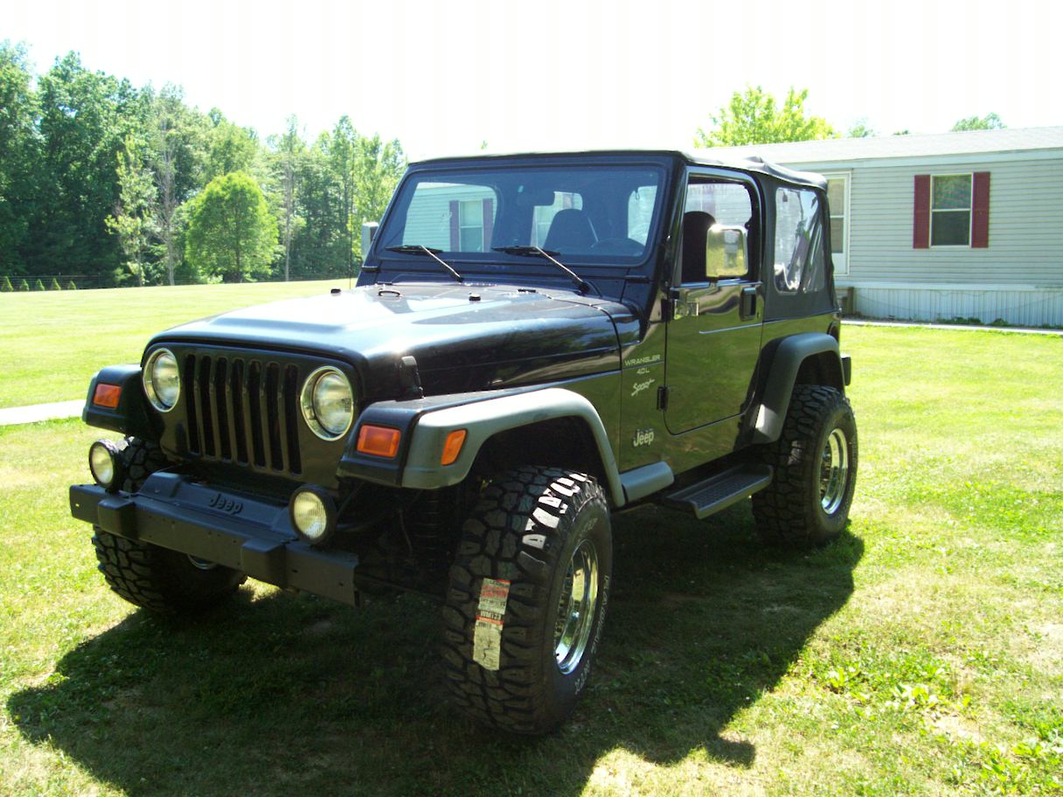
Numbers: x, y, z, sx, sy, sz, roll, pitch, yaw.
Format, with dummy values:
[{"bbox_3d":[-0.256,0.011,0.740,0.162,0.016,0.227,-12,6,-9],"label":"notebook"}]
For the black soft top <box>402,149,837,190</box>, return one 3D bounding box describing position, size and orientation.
[{"bbox_3d":[0.459,-1.075,5.011,1.380,0.125,1.680,7,11,34],"label":"black soft top"}]

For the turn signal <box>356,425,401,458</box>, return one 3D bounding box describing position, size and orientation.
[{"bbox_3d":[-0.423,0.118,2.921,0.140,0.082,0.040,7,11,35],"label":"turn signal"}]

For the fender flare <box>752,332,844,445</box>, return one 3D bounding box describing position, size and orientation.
[{"bbox_3d":[1.371,-0.094,5.222,0.150,0.475,0.980,7,11,35],"label":"fender flare"}]

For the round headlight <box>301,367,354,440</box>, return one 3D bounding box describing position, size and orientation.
[{"bbox_3d":[-0.585,0.013,3.114,0.215,0.215,0.095,7,11,34],"label":"round headlight"}]

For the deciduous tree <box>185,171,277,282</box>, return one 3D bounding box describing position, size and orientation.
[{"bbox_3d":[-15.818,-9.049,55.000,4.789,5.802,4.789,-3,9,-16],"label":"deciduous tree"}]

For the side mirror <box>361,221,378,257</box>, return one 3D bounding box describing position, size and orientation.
[{"bbox_3d":[-0.747,-0.755,5.076,0.170,0.195,0.085,7,11,34],"label":"side mirror"}]

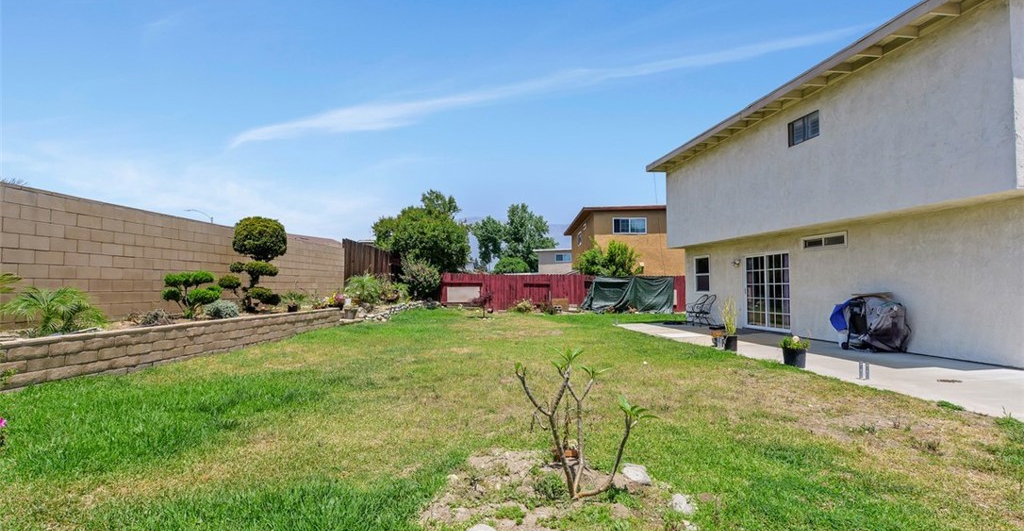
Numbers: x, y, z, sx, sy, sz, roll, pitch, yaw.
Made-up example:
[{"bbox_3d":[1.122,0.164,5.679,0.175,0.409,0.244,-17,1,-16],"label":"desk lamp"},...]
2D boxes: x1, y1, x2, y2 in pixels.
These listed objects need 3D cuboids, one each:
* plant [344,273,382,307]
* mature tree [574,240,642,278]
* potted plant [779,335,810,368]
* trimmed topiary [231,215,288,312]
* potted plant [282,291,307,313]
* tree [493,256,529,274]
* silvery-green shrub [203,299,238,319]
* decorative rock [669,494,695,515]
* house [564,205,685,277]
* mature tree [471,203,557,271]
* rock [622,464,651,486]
[{"bbox_3d":[-5.156,0.816,15.800,1.300,1.150,1.250,0,-3,3],"label":"plant"},{"bbox_3d":[5.259,0.518,24.800,3.400,3.700,2.900,0,-2,0],"label":"mature tree"},{"bbox_3d":[4.345,1.315,7.000,0.420,0.500,0.420,0,-2,-6],"label":"potted plant"},{"bbox_3d":[-5.737,-0.024,10.300,1.260,2.140,1.100,0,-3,3],"label":"trimmed topiary"},{"bbox_3d":[-5.831,0.965,12.200,0.560,0.580,0.560,0,-2,3],"label":"potted plant"},{"bbox_3d":[0.000,1.135,35.000,2.900,3.400,2.900,0,-3,2],"label":"tree"},{"bbox_3d":[-5.589,0.836,8.722,0.580,0.406,0.560,0,-3,0],"label":"silvery-green shrub"},{"bbox_3d":[0.891,1.250,2.400,0.120,0.080,0.100,0,-3,0],"label":"decorative rock"},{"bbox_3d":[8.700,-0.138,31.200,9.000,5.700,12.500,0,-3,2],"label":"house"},{"bbox_3d":[0.181,-1.934,55.000,10.200,11.200,9.000,0,-2,0],"label":"mature tree"},{"bbox_3d":[0.744,1.249,2.720,0.175,0.090,0.140,0,-3,0],"label":"rock"}]

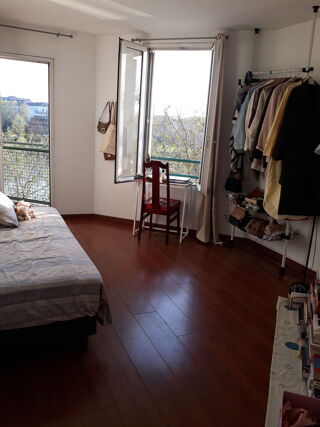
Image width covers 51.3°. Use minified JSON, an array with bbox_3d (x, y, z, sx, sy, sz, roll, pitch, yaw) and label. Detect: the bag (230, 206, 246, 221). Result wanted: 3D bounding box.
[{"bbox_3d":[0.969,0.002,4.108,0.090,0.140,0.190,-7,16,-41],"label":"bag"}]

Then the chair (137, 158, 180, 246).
[{"bbox_3d":[0.017,-0.171,4.370,0.440,1.020,0.480,7,13,17],"label":"chair"}]

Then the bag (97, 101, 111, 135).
[{"bbox_3d":[-0.810,-1.372,4.793,0.205,0.455,0.075,7,12,16],"label":"bag"}]

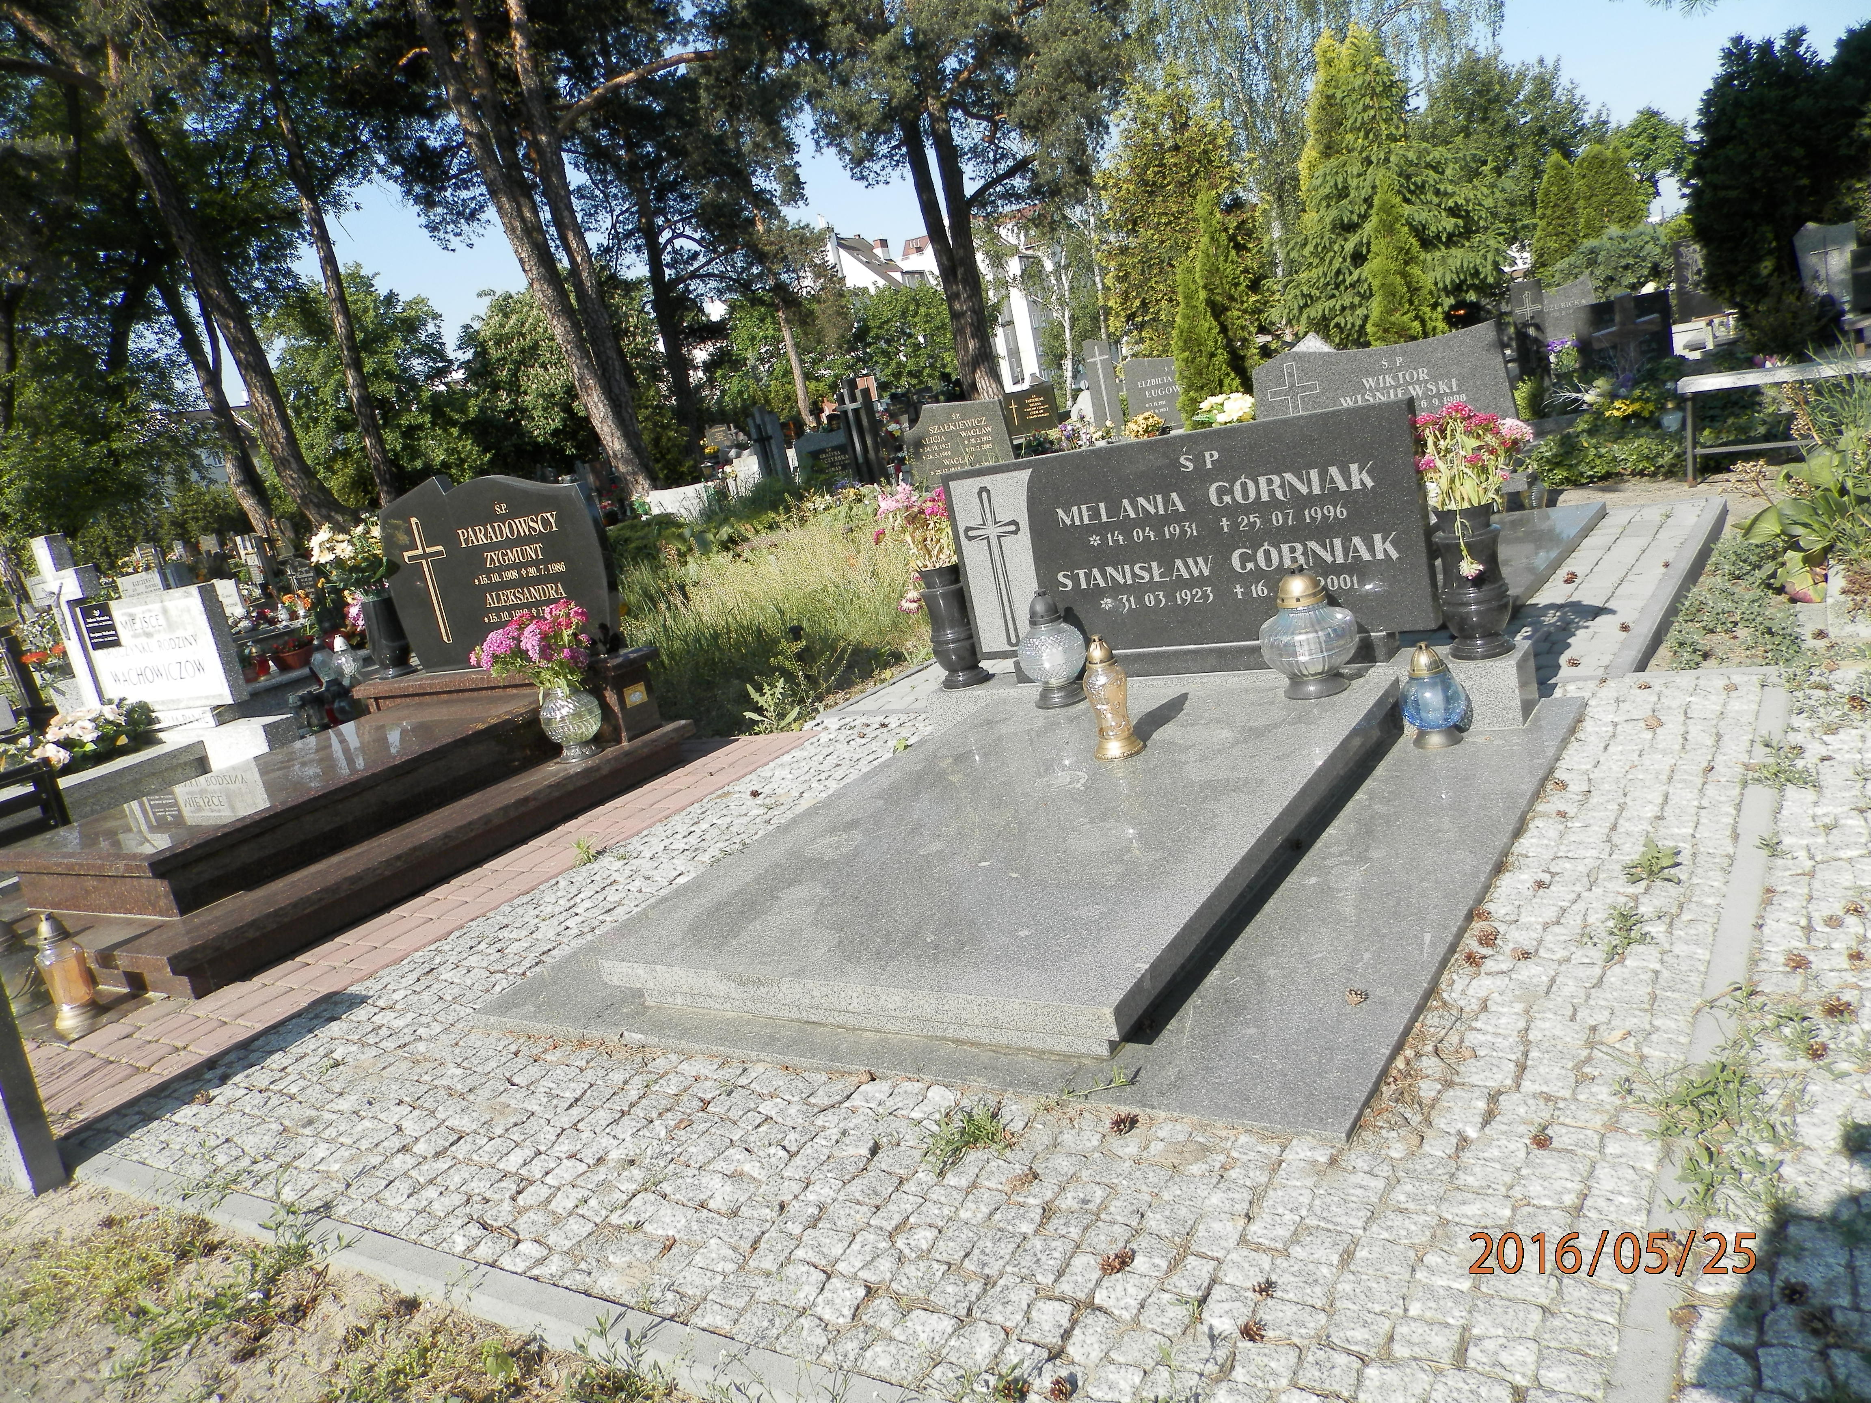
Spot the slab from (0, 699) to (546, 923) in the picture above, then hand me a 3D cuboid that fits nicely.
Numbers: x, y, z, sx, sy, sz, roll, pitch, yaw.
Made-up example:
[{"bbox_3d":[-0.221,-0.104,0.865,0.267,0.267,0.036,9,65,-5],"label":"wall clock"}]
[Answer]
[{"bbox_3d":[-2.022,0.300,4.333,0.949,0.192,1.435,-3,16,35],"label":"slab"}]

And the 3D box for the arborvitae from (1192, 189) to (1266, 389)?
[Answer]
[{"bbox_3d":[1.506,-1.688,6.794,0.460,1.711,0.460,-3,16,35],"label":"arborvitae"}]

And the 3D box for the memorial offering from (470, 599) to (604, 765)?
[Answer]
[{"bbox_3d":[-1.432,-0.082,4.931,0.419,0.600,0.376,-3,16,34],"label":"memorial offering"}]

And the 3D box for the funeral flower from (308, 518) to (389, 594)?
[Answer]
[{"bbox_3d":[-2.301,-0.572,5.311,0.300,0.280,0.280,-3,16,35],"label":"funeral flower"}]

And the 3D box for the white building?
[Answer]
[{"bbox_3d":[0.086,-26.064,90.041,14.000,11.300,11.000,-12,13,0],"label":"white building"}]

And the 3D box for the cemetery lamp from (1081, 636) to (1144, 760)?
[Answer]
[{"bbox_3d":[0.444,-0.014,3.439,0.126,0.302,0.126,-3,16,34],"label":"cemetery lamp"}]

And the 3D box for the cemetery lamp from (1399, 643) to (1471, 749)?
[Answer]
[{"bbox_3d":[1.265,-0.023,3.455,0.172,0.259,0.172,-3,16,34],"label":"cemetery lamp"}]

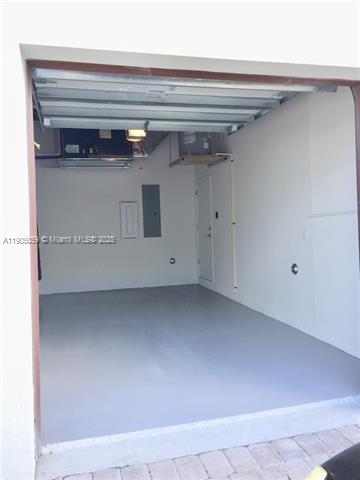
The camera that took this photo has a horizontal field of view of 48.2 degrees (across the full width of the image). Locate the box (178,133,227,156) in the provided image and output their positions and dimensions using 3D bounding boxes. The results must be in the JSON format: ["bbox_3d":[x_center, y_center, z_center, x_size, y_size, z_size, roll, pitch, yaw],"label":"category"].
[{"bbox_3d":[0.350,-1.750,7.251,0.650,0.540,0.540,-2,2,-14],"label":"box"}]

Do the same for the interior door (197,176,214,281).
[{"bbox_3d":[0.518,-0.208,8.388,0.070,2.050,0.900,-2,2,-14],"label":"interior door"}]

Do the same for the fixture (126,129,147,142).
[{"bbox_3d":[-0.625,-1.533,5.740,0.270,0.170,0.220,-2,2,-14],"label":"fixture"}]

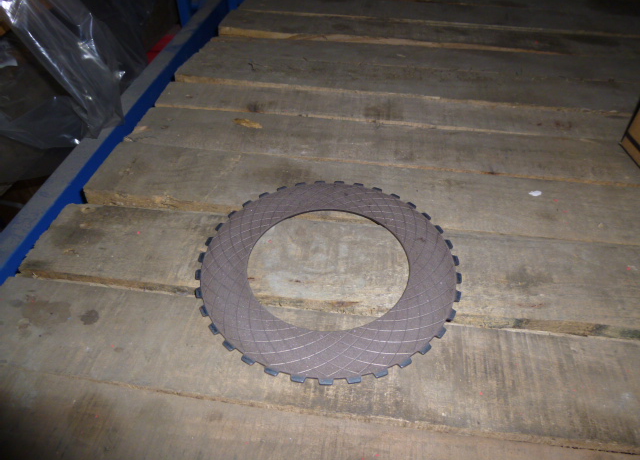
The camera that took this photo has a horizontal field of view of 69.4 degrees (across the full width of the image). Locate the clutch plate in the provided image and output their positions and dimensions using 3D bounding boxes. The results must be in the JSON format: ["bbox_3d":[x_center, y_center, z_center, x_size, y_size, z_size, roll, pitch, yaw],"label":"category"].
[{"bbox_3d":[0.008,0.033,0.466,0.264,0.003,0.264,-1,44,1],"label":"clutch plate"}]

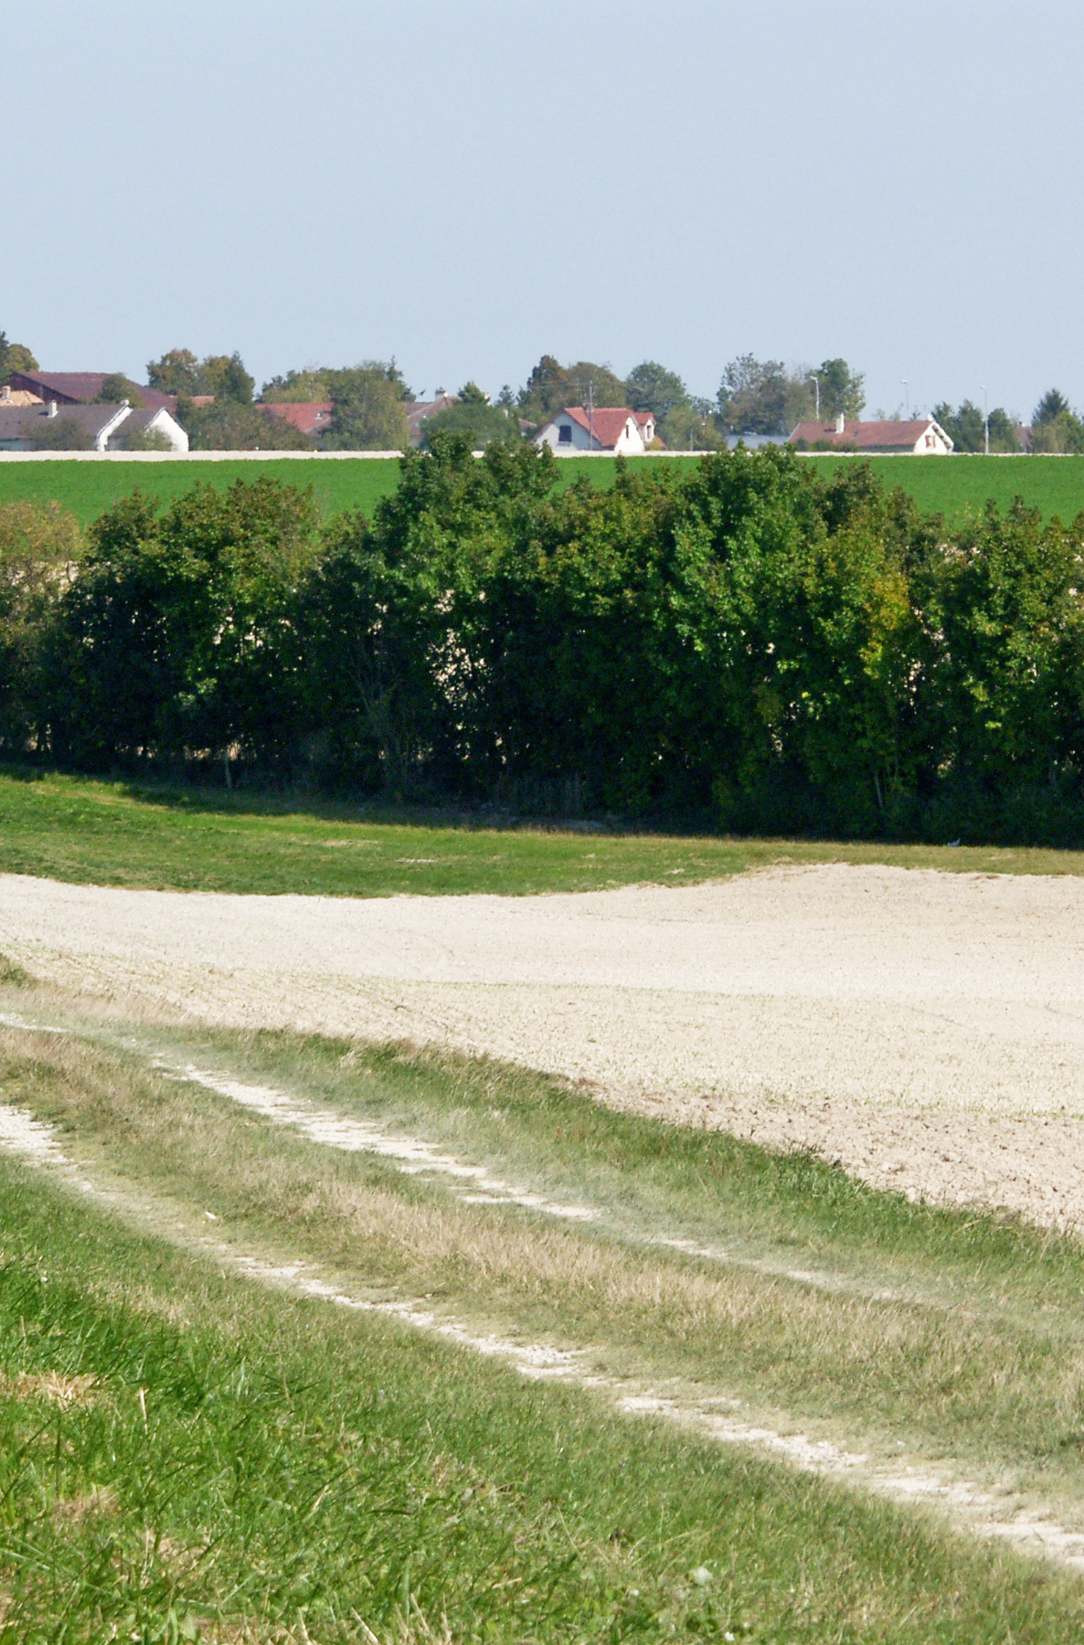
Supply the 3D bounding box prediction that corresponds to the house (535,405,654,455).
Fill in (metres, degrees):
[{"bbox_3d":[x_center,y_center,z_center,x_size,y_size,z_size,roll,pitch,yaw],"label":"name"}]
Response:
[{"bbox_3d":[5.963,-42.558,1400.093,10.000,6.700,11.000,1,2,38],"label":"house"}]

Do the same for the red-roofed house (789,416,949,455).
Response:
[{"bbox_3d":[36.252,-42.022,1400.076,16.000,5.500,9.000,1,2,27],"label":"red-roofed house"}]

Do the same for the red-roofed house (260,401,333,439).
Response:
[{"bbox_3d":[-28.524,-45.201,1470.094,13.000,6.800,10.000,-1,2,-30],"label":"red-roofed house"}]

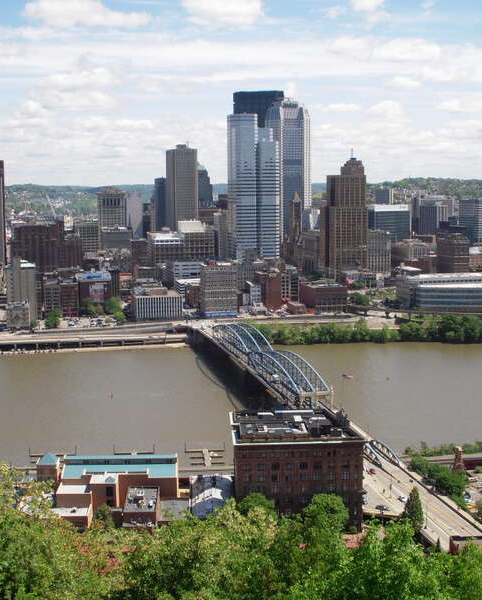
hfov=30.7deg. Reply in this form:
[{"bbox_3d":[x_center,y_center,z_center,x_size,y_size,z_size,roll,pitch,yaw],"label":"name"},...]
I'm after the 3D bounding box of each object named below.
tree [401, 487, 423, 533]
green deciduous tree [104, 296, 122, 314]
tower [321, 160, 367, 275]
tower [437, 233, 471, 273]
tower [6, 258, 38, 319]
[{"bbox_3d":[52.820,65.790,269.990,6.000,15.300,6.000,-1,7,0],"label":"tree"},{"bbox_3d":[-116.420,6.660,789.440,14.000,16.500,14.000,-1,8,0],"label":"green deciduous tree"},{"bbox_3d":[119.120,-93.110,1024.430,39.000,141.030,54.000,-2,7,-13],"label":"tower"},{"bbox_3d":[244.200,-49.560,1008.350,24.000,51.500,35.000,-2,8,-10],"label":"tower"},{"bbox_3d":[-195.980,-9.380,788.470,25.580,50.590,30.000,-2,8,-13],"label":"tower"}]

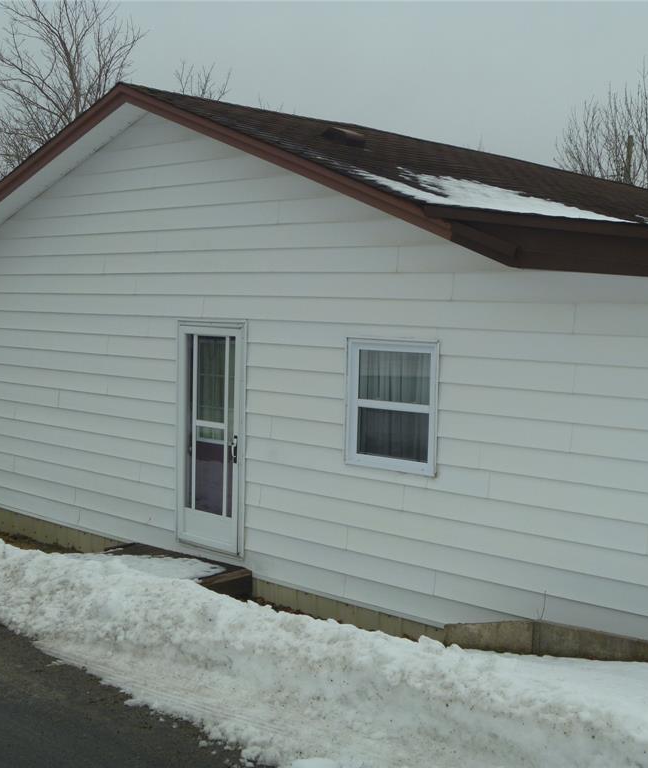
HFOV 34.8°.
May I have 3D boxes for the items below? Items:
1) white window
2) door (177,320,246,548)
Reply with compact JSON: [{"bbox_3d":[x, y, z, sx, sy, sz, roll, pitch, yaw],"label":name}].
[{"bbox_3d":[0.520,0.166,8.044,0.896,1.008,0.090,5,6,42],"label":"white window"},{"bbox_3d":[-1.042,0.474,9.453,0.905,2.080,0.090,5,6,42],"label":"door"}]

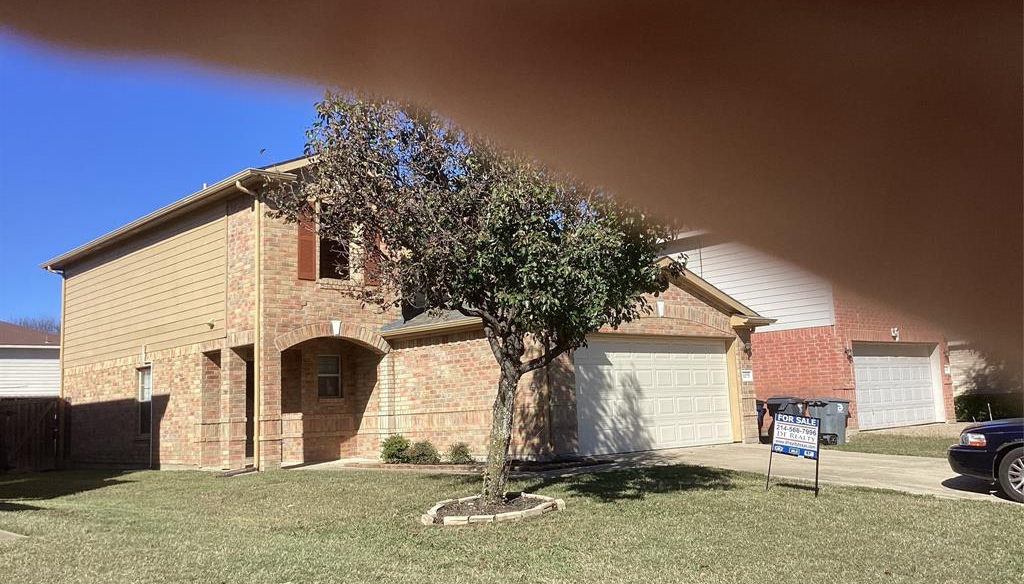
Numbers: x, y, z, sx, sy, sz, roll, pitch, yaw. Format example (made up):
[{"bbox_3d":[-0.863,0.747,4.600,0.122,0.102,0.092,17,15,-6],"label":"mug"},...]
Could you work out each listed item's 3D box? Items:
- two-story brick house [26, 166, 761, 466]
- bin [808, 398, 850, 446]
[{"bbox_3d":[-3.549,0.343,22.434,9.950,7.200,16.500,5,-10,-43],"label":"two-story brick house"},{"bbox_3d":[7.361,3.012,21.354,0.820,1.080,0.650,5,-10,-43],"label":"bin"}]

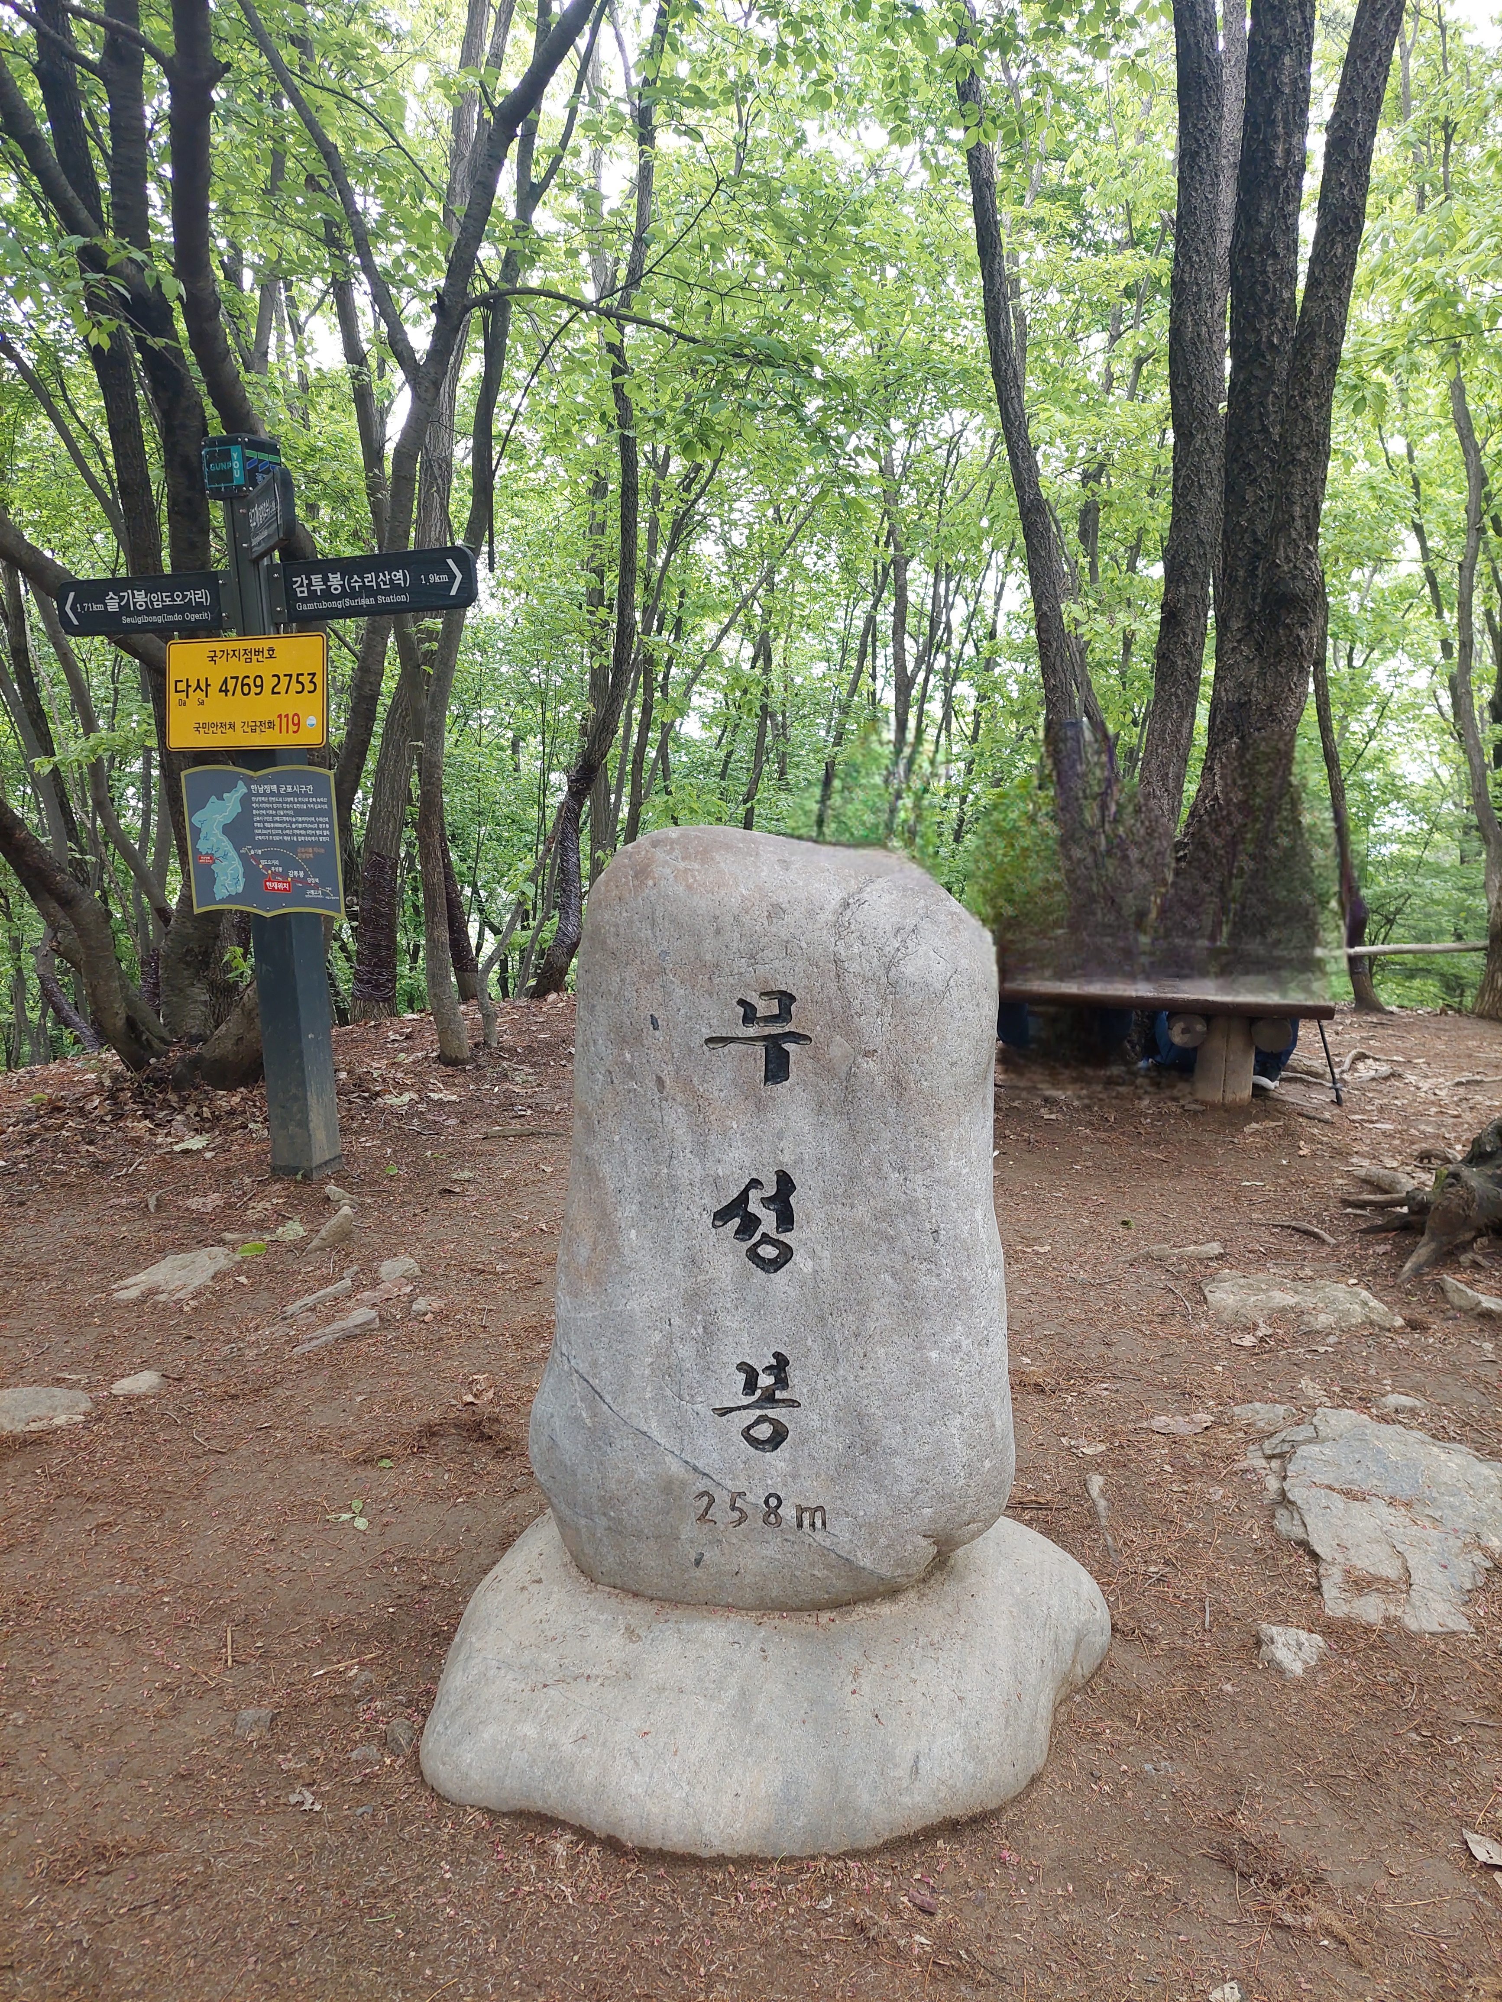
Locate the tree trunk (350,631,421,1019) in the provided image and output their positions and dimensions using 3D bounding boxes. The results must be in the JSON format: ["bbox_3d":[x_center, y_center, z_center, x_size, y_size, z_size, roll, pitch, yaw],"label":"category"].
[{"bbox_3d":[-2.073,-1.035,8.058,0.380,2.250,0.340,-1,9,0],"label":"tree trunk"}]

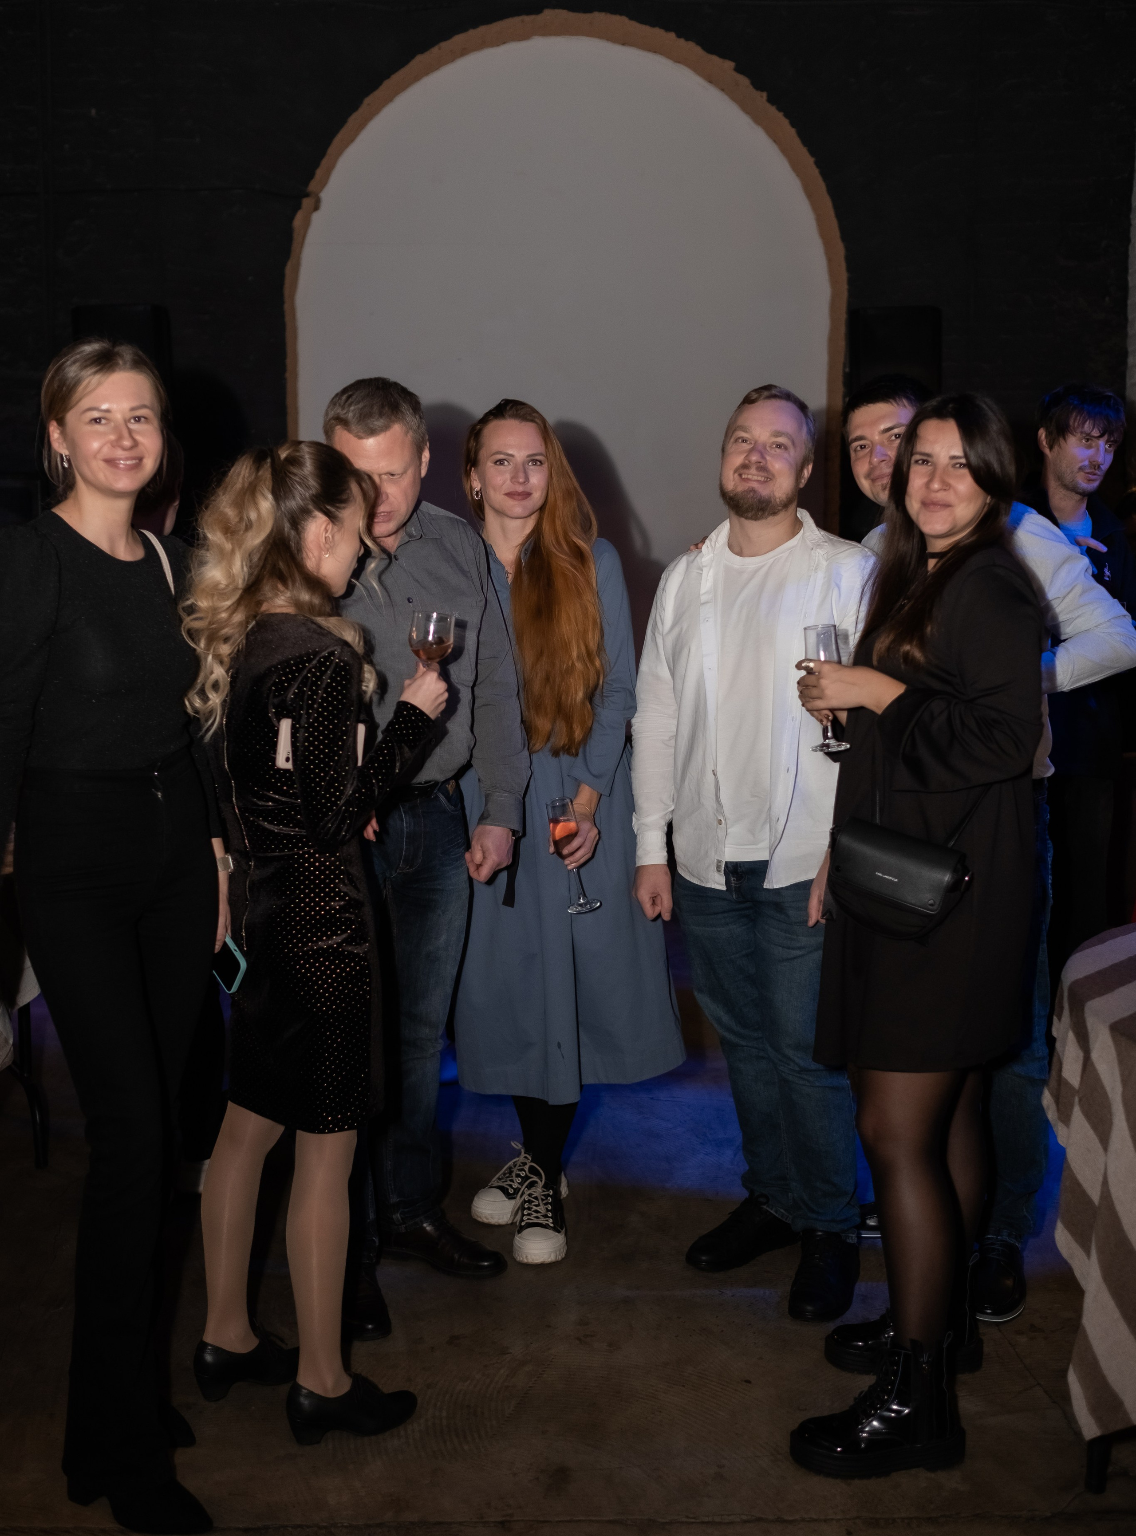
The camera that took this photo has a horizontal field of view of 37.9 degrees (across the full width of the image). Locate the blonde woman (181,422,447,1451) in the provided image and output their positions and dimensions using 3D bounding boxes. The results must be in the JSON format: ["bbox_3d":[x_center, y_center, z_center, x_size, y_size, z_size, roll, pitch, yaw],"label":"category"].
[{"bbox_3d":[-0.426,0.268,2.731,0.460,1.620,0.410,-3,7,-28],"label":"blonde woman"}]

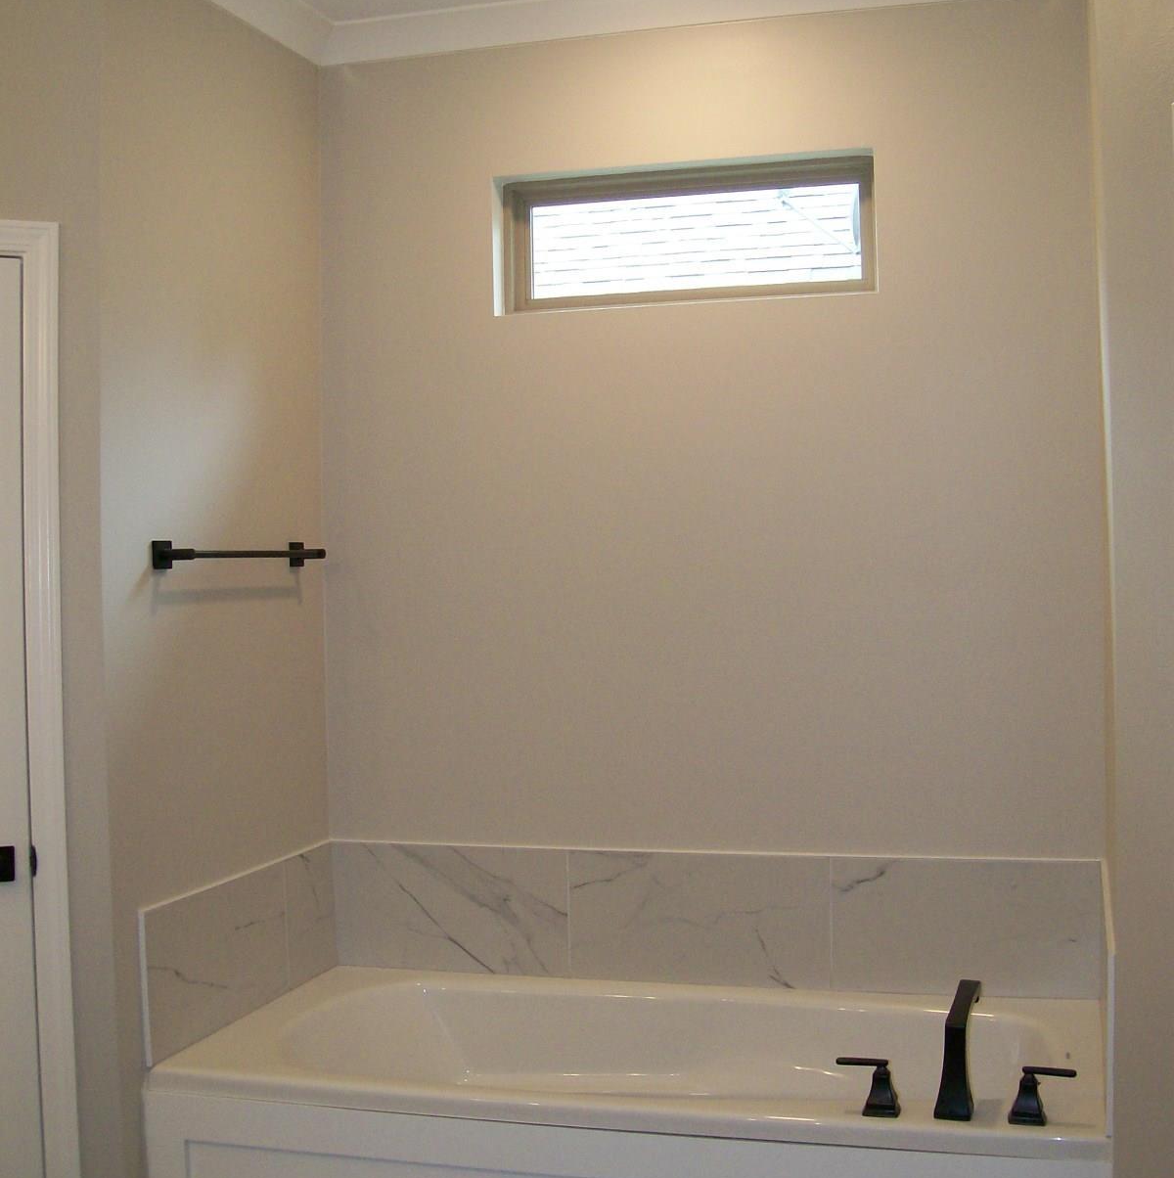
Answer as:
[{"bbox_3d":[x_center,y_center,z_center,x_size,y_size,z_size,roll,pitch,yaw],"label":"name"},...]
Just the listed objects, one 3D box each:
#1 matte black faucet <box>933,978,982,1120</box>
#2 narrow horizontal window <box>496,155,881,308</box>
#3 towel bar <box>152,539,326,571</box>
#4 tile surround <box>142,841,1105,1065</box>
[{"bbox_3d":[0.660,0.812,2.883,0.065,0.187,0.232,-1,0,19],"label":"matte black faucet"},{"bbox_3d":[0.228,-0.829,3.834,0.893,0.317,0.079,-1,0,15],"label":"narrow horizontal window"},{"bbox_3d":[-0.731,-0.073,3.510,0.071,0.056,0.675,-1,0,15],"label":"towel bar"},{"bbox_3d":[0.131,0.763,3.345,1.803,0.301,0.896,-1,0,15],"label":"tile surround"}]

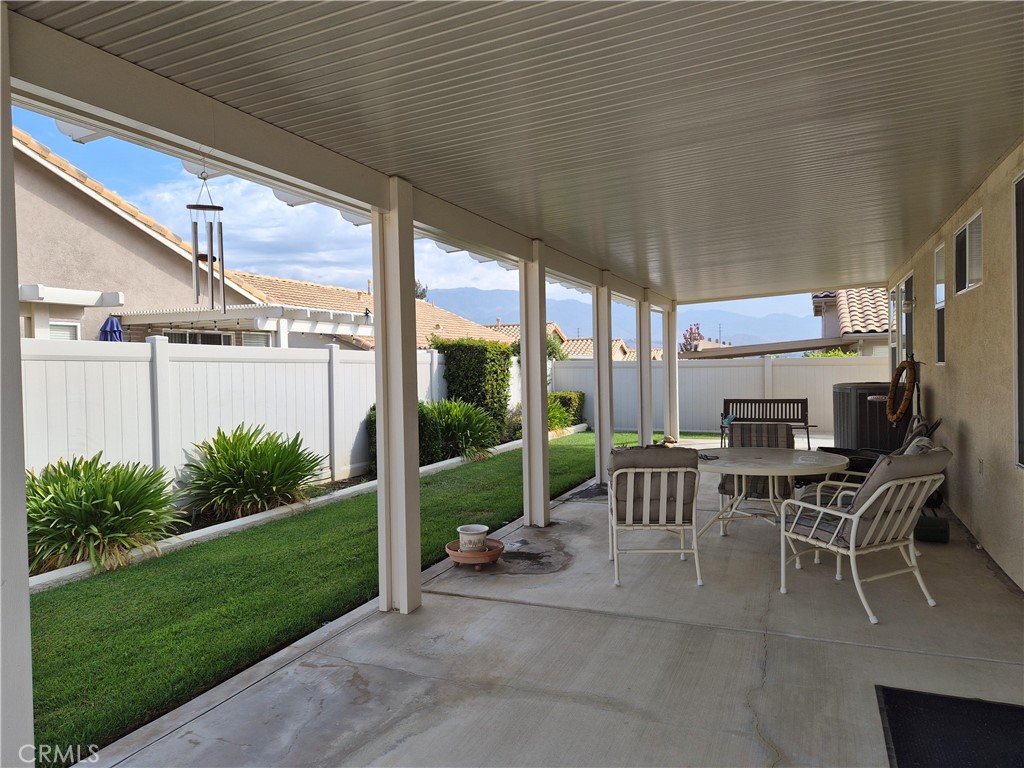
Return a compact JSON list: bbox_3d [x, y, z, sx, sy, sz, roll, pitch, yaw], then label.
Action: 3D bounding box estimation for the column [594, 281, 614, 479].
[{"bbox_3d":[1.147,-0.055,8.470,0.185,2.608,0.165,-1,1,24],"label":"column"}]

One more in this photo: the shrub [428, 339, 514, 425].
[{"bbox_3d":[-0.668,0.193,11.773,1.110,1.781,0.949,-1,1,24],"label":"shrub"}]

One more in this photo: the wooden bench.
[{"bbox_3d":[4.420,0.687,11.862,1.416,0.839,0.584,-1,1,24],"label":"wooden bench"}]

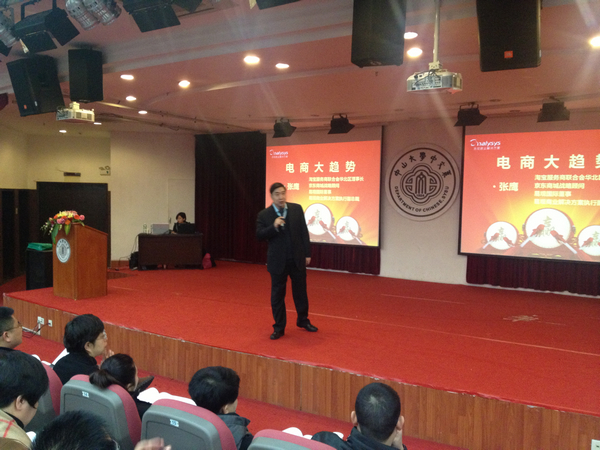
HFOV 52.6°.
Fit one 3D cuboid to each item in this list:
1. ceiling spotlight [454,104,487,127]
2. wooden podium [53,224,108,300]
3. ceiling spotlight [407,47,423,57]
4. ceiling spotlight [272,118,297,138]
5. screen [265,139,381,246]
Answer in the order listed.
[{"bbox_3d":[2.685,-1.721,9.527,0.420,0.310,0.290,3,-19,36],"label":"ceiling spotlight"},{"bbox_3d":[-3.399,0.533,9.417,0.590,1.130,0.590,3,3,36],"label":"wooden podium"},{"bbox_3d":[1.204,-1.820,6.381,0.155,0.060,0.155,1,3,0],"label":"ceiling spotlight"},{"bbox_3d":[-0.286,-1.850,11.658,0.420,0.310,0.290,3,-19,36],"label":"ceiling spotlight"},{"bbox_3d":[0.399,-0.680,12.994,2.960,2.160,0.080,3,3,36],"label":"screen"}]

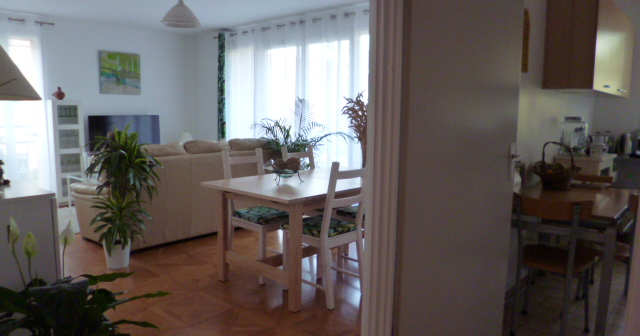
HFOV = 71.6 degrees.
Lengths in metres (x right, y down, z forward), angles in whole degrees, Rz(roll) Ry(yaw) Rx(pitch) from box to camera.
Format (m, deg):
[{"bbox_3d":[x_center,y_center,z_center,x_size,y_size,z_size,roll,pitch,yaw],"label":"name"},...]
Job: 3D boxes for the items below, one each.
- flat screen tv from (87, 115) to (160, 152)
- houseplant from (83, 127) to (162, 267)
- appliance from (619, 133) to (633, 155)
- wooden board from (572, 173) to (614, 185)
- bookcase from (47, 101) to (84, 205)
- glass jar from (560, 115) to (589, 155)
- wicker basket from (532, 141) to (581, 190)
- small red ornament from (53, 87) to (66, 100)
[{"bbox_3d":[-2.834,-0.475,6.496,0.070,0.600,1.040,7,10,42],"label":"flat screen tv"},{"bbox_3d":[-1.601,0.220,3.658,0.570,1.140,0.560,-3,8,-24],"label":"houseplant"},{"bbox_3d":[2.892,-0.223,4.185,0.145,0.210,0.135,7,9,41],"label":"appliance"},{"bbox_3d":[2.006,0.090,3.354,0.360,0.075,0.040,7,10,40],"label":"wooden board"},{"bbox_3d":[-3.404,-0.204,5.955,0.300,1.390,0.360,7,10,42],"label":"bookcase"},{"bbox_3d":[2.091,-0.264,3.623,0.205,0.315,0.205,2,7,14],"label":"glass jar"},{"bbox_3d":[1.710,-0.005,3.179,0.320,0.335,0.270,7,9,41],"label":"wicker basket"},{"bbox_3d":[-3.384,-0.967,5.769,0.125,0.165,0.160,7,10,42],"label":"small red ornament"}]

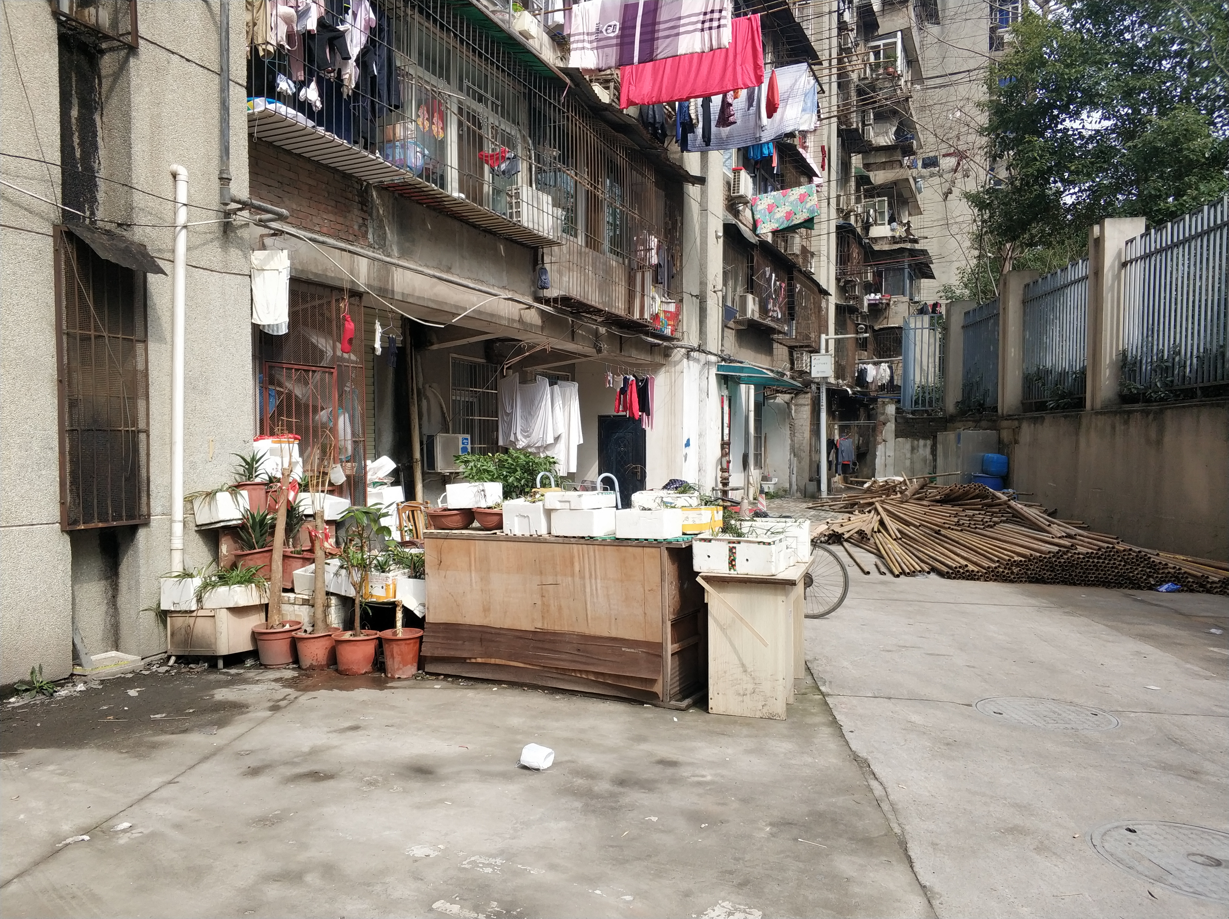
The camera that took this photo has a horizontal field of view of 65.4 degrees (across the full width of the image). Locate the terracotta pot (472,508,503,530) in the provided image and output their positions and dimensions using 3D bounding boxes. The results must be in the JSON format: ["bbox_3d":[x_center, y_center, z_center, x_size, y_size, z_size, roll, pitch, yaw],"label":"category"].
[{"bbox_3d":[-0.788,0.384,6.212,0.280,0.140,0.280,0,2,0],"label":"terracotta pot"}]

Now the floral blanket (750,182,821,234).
[{"bbox_3d":[3.373,-4.964,19.000,1.360,0.820,0.180,1,1,26],"label":"floral blanket"}]

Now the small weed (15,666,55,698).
[{"bbox_3d":[-3.495,1.337,5.780,0.220,0.150,0.200,0,2,-34],"label":"small weed"}]

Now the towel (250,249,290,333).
[{"bbox_3d":[-2.720,-1.332,7.568,0.320,0.670,0.080,0,2,8],"label":"towel"}]

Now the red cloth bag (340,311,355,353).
[{"bbox_3d":[-2.272,-1.078,8.150,0.115,0.350,0.100,0,1,-18],"label":"red cloth bag"}]

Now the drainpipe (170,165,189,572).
[{"bbox_3d":[-2.913,-0.341,6.402,0.110,3.241,0.085,2,1,25],"label":"drainpipe"}]

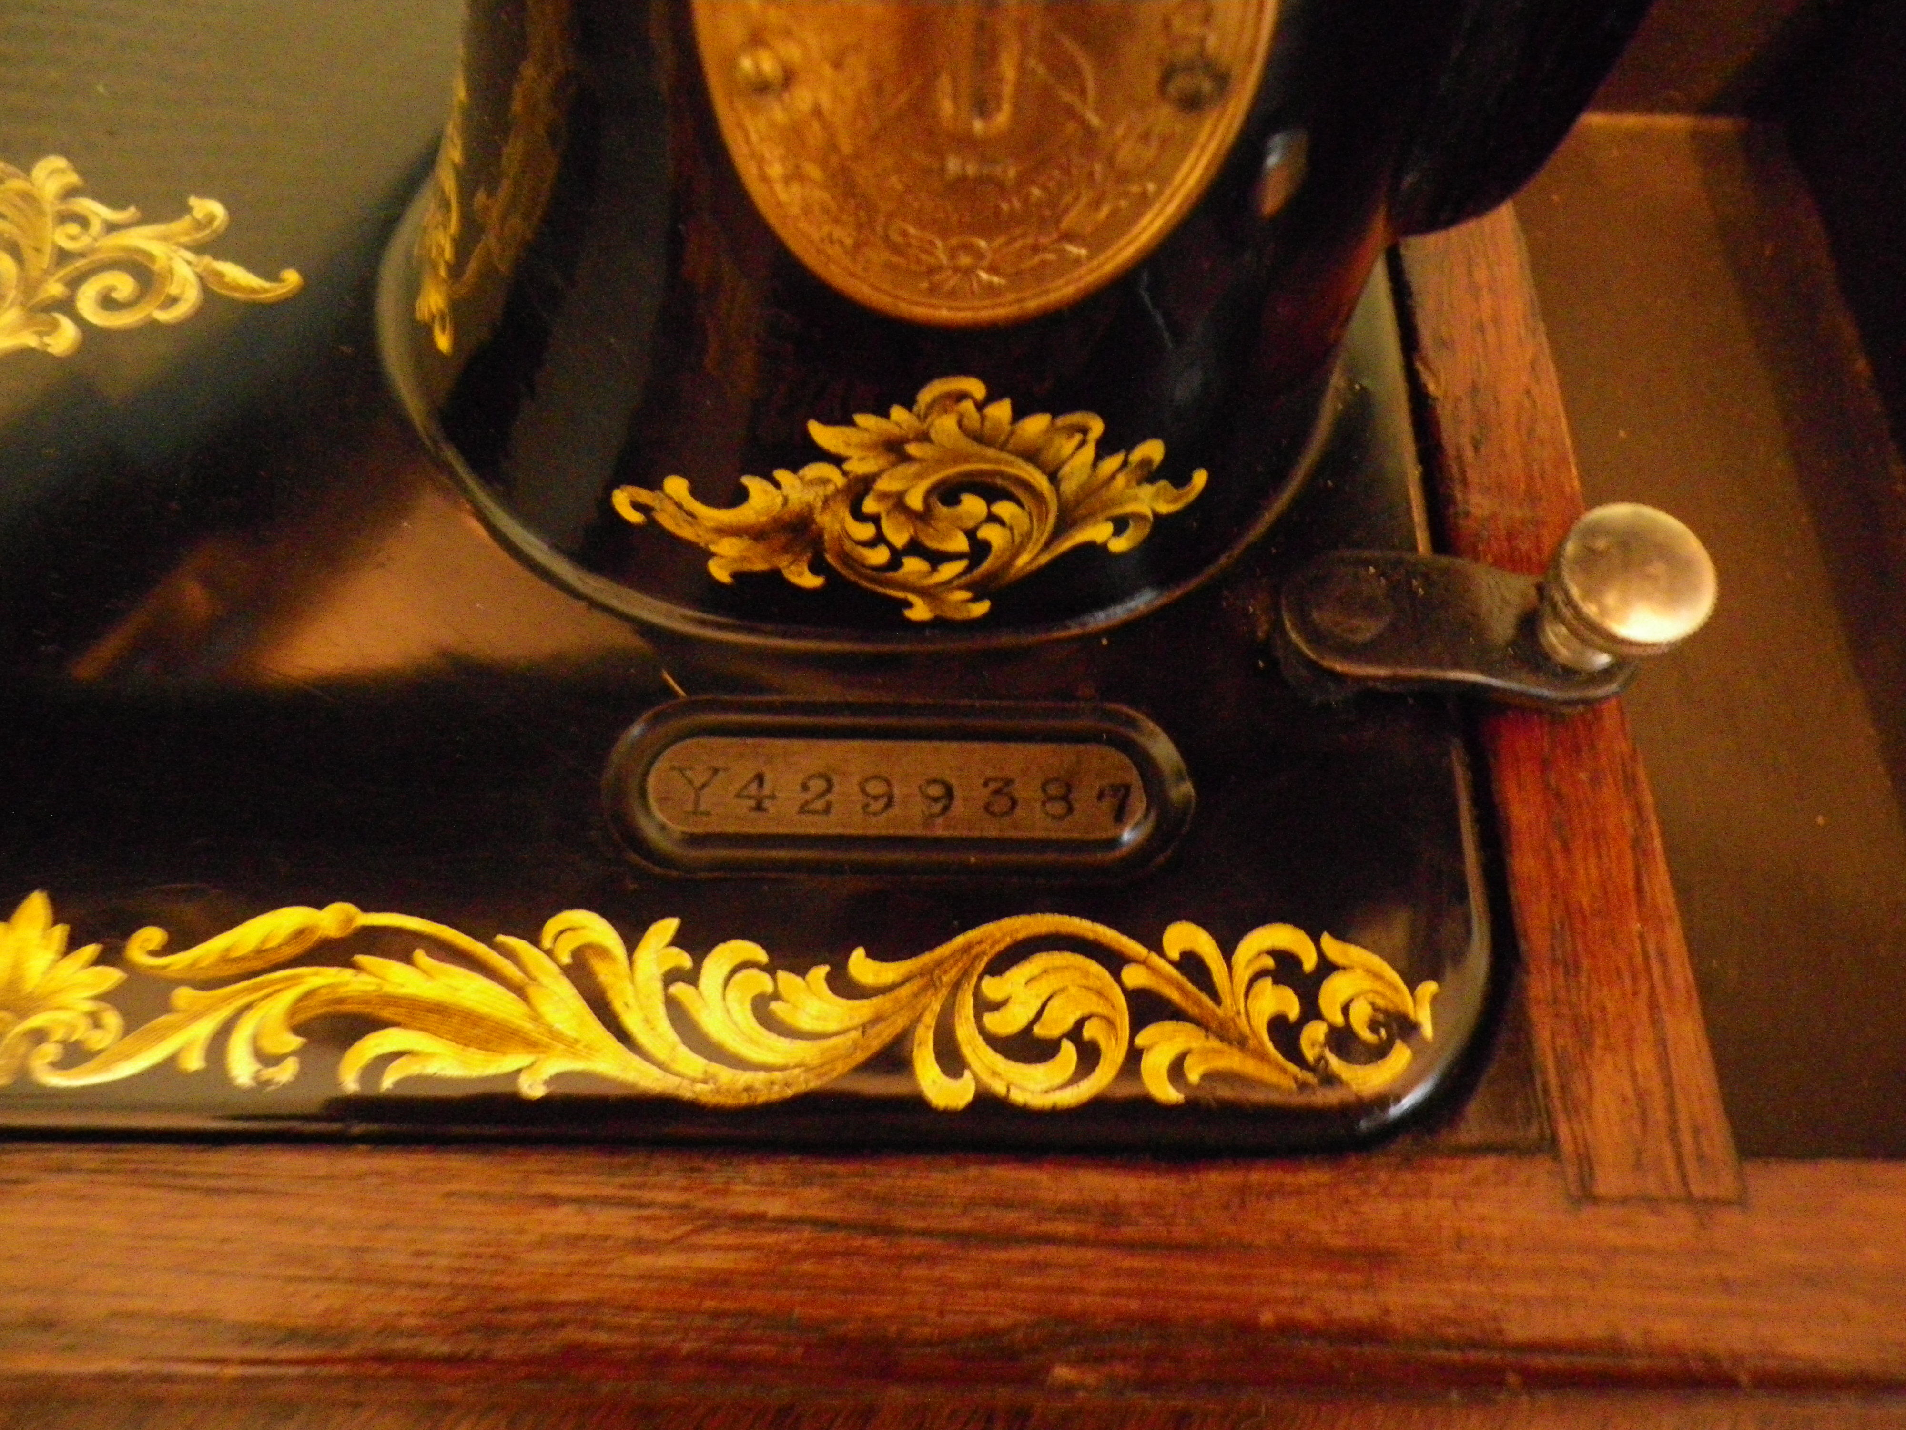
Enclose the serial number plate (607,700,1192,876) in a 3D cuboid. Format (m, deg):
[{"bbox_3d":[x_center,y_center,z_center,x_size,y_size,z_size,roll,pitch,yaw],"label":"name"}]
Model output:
[{"bbox_3d":[-0.005,0.006,0.131,0.049,0.003,0.017,1,59,2],"label":"serial number plate"}]

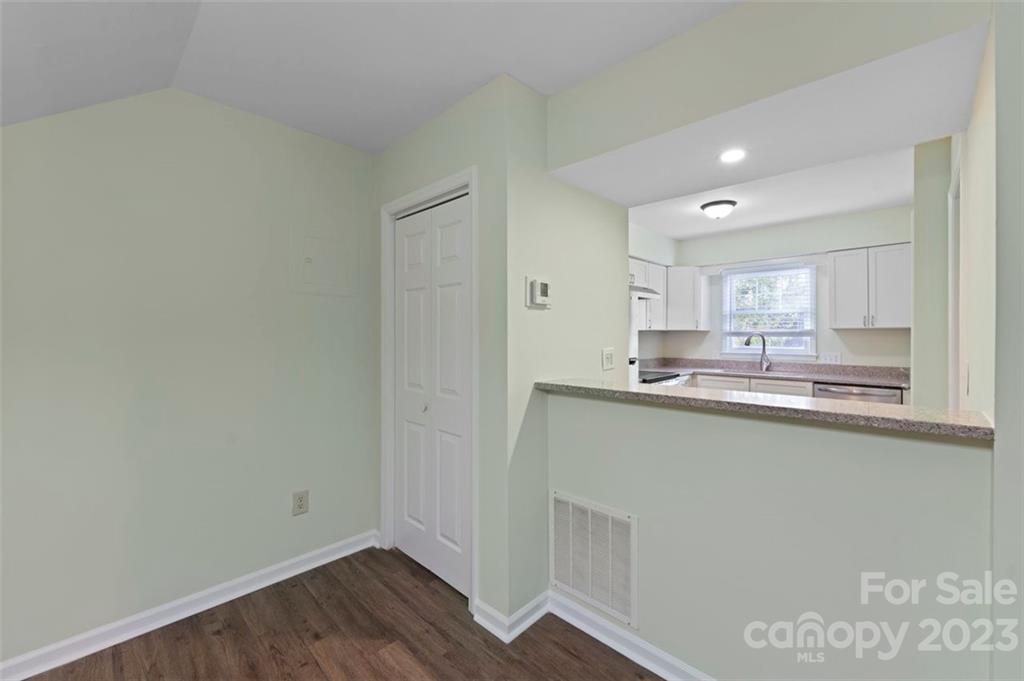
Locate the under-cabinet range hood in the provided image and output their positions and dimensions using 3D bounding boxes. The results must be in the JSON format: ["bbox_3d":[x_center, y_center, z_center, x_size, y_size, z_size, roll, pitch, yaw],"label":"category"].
[{"bbox_3d":[1.262,-0.545,4.397,0.460,0.150,0.760,0,0,44],"label":"under-cabinet range hood"}]

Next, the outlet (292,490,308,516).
[{"bbox_3d":[-1.162,0.898,2.190,0.010,0.121,0.080,0,0,44],"label":"outlet"}]

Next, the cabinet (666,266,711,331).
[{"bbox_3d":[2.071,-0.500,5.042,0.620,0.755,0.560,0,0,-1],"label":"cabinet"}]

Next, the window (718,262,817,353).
[{"bbox_3d":[2.997,-0.333,4.710,0.977,1.030,0.080,0,0,44],"label":"window"}]

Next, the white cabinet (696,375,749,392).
[{"bbox_3d":[2.498,0.828,4.569,0.550,0.860,0.600,0,1,44],"label":"white cabinet"}]

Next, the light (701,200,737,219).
[{"bbox_3d":[1.852,-1.165,3.552,0.295,0.145,0.295,0,0,44],"label":"light"}]

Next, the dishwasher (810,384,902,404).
[{"bbox_3d":[3.292,0.839,3.791,0.603,0.860,0.610,0,1,44],"label":"dishwasher"}]

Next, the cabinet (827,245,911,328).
[{"bbox_3d":[3.565,-0.507,3.975,0.592,0.778,0.330,0,0,44],"label":"cabinet"}]

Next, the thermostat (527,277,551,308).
[{"bbox_3d":[0.138,-0.221,1.837,0.037,0.142,0.178,0,1,44],"label":"thermostat"}]

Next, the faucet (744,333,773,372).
[{"bbox_3d":[2.790,0.144,4.490,0.280,0.420,0.100,0,0,-14],"label":"faucet"}]

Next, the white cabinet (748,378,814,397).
[{"bbox_3d":[2.984,0.857,4.330,0.556,0.860,0.600,0,0,44],"label":"white cabinet"}]

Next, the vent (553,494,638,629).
[{"bbox_3d":[0.344,0.925,1.732,0.442,0.447,0.015,0,0,44],"label":"vent"}]

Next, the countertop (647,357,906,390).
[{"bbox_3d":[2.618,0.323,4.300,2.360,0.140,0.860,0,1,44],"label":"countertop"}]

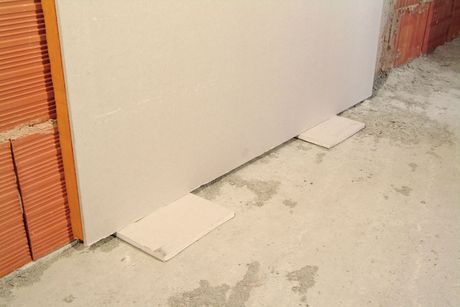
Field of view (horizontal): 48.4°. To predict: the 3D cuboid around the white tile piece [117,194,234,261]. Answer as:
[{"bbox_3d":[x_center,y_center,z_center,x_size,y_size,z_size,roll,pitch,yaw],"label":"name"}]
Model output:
[{"bbox_3d":[-0.113,0.146,1.062,0.146,0.011,0.208,21,32,35],"label":"white tile piece"}]

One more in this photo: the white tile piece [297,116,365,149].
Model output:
[{"bbox_3d":[0.298,-0.066,1.518,0.116,0.011,0.224,20,31,34],"label":"white tile piece"}]

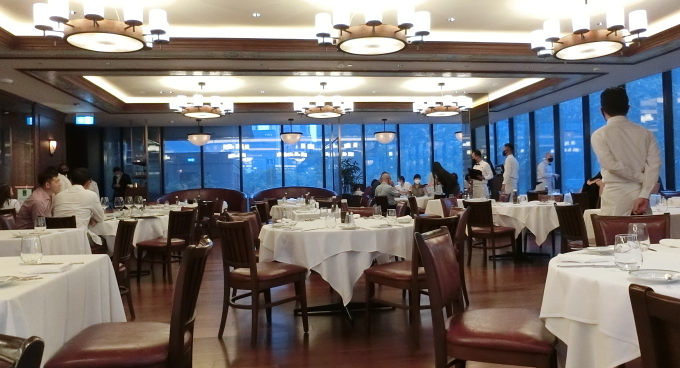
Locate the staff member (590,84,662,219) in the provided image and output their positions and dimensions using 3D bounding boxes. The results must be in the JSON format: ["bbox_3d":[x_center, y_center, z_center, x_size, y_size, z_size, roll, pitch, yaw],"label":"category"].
[{"bbox_3d":[1.923,0.211,3.279,0.500,1.720,0.360,-2,-1,21],"label":"staff member"}]

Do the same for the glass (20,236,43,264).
[{"bbox_3d":[-1.438,0.307,2.290,0.087,0.125,0.087,-1,-1,0],"label":"glass"}]

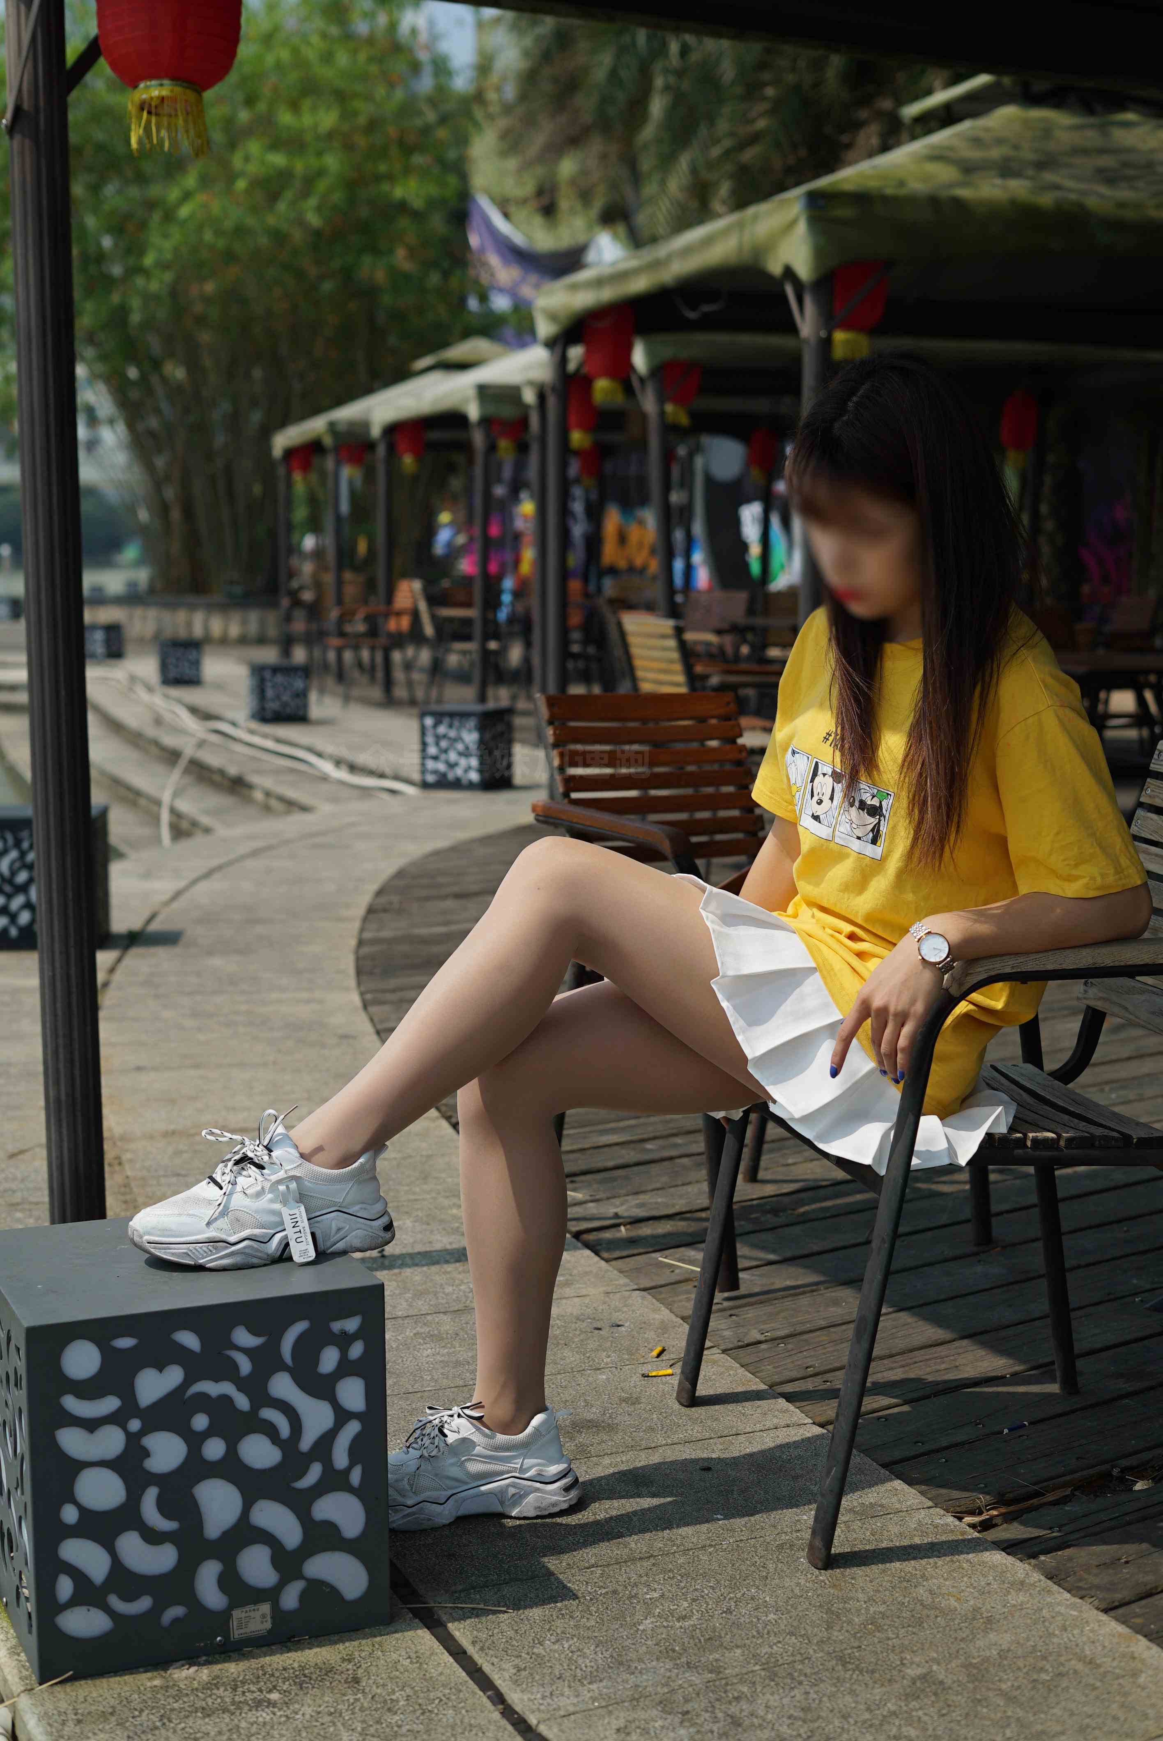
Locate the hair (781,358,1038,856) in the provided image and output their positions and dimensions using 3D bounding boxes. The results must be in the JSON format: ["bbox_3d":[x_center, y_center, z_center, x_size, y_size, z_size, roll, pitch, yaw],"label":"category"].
[{"bbox_3d":[0.345,-0.269,2.547,0.220,0.530,0.210,-6,9,-37],"label":"hair"}]

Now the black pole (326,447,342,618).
[{"bbox_3d":[-1.942,-2.397,19.197,0.085,1.970,0.085,-1,7,-6],"label":"black pole"}]

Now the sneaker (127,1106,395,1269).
[{"bbox_3d":[-0.336,0.332,2.545,0.268,0.134,0.102,-2,8,-12],"label":"sneaker"}]

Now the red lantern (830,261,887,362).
[{"bbox_3d":[0.955,-2.007,8.411,0.230,0.470,0.230,0,7,0],"label":"red lantern"}]

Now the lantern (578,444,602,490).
[{"bbox_3d":[0.074,-3.485,20.800,0.200,0.420,0.200,0,7,0],"label":"lantern"}]

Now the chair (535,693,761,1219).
[{"bbox_3d":[0.281,0.153,3.863,0.520,0.865,0.580,-5,9,-30],"label":"chair"}]

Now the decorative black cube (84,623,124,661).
[{"bbox_3d":[-5.030,-2.373,25.203,0.360,0.360,0.360,3,8,23],"label":"decorative black cube"}]

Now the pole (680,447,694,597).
[{"bbox_3d":[0.754,-2.191,17.316,0.082,1.915,0.082,-1,7,0],"label":"pole"}]

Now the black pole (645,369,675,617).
[{"bbox_3d":[0.382,-1.411,11.322,0.082,1.915,0.082,-3,7,0],"label":"black pole"}]

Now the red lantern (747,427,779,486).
[{"bbox_3d":[1.407,-3.203,18.743,0.230,0.470,0.230,0,7,0],"label":"red lantern"}]

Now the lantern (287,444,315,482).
[{"bbox_3d":[-2.455,-3.594,21.200,0.200,0.420,0.200,-1,7,-7],"label":"lantern"}]

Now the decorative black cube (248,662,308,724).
[{"bbox_3d":[-1.920,-1.131,15.497,0.333,0.333,0.333,-3,8,-20],"label":"decorative black cube"}]

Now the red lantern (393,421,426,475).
[{"bbox_3d":[-1.271,-3.162,17.940,0.230,0.470,0.230,0,7,0],"label":"red lantern"}]

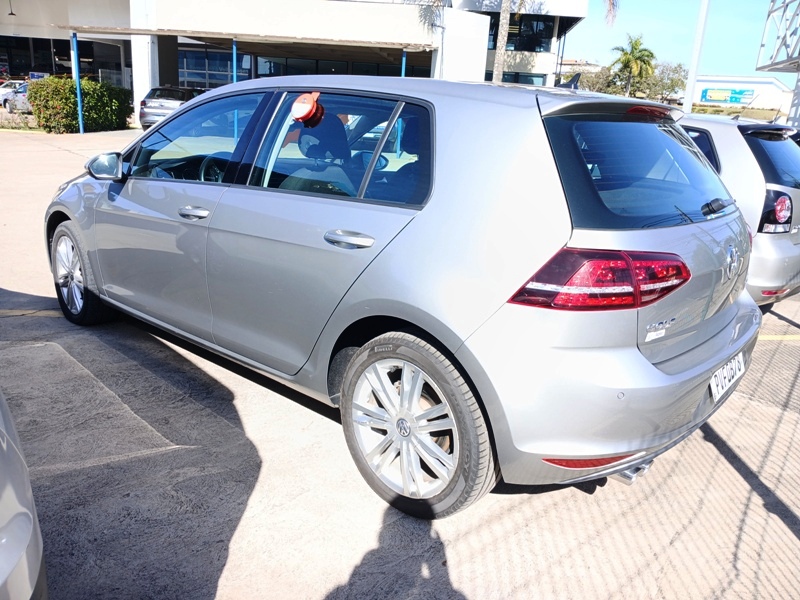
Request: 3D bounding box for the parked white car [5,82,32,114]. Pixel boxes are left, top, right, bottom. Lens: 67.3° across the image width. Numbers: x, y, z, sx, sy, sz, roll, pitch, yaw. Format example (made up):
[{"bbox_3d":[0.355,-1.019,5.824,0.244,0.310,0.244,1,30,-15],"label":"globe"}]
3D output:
[{"bbox_3d":[-16.532,-9.121,27.487,4.100,1.480,1.700,16,20,39],"label":"parked white car"}]

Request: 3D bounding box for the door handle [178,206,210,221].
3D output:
[{"bbox_3d":[-0.855,-0.360,2.501,0.215,0.044,0.048,10,16,41],"label":"door handle"}]

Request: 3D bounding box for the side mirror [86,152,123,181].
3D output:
[{"bbox_3d":[-1.428,-0.648,2.893,0.120,0.140,0.190,16,20,39],"label":"side mirror"}]

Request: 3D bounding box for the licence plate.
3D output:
[{"bbox_3d":[1.131,0.229,2.053,0.015,0.130,0.400,-2,8,43],"label":"licence plate"}]

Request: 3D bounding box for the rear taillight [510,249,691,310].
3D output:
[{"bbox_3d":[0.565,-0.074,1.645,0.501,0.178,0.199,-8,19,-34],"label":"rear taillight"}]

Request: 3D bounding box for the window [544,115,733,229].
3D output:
[{"bbox_3d":[0.936,-0.452,2.072,1.260,0.410,0.120,-14,-16,-47],"label":"window"}]

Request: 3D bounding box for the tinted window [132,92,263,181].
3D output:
[{"bbox_3d":[-0.964,-0.739,2.745,0.940,0.410,0.060,12,-2,39],"label":"tinted window"}]

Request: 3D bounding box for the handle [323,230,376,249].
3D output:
[{"bbox_3d":[-0.161,-0.191,1.916,0.215,0.044,0.048,10,16,41],"label":"handle"}]

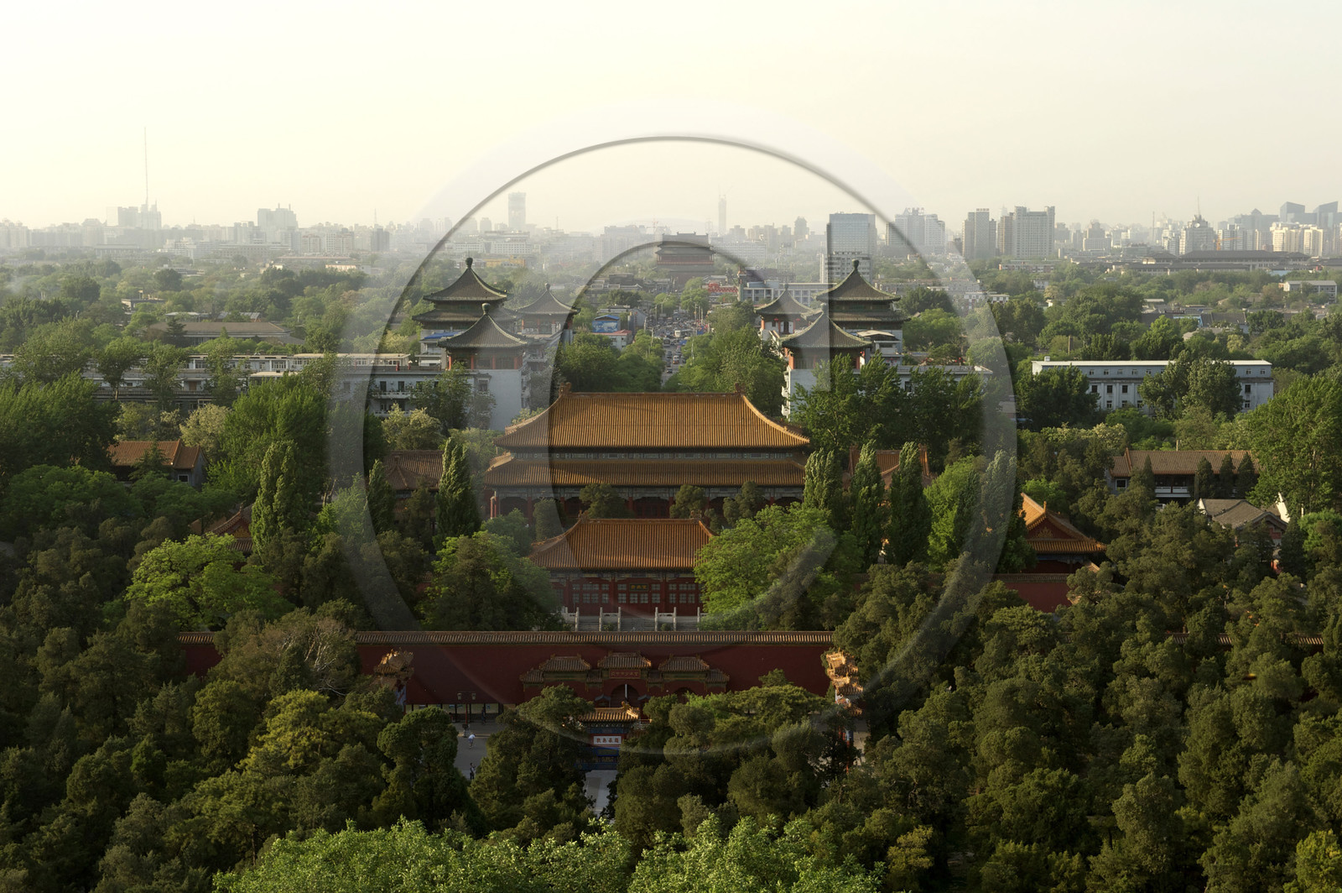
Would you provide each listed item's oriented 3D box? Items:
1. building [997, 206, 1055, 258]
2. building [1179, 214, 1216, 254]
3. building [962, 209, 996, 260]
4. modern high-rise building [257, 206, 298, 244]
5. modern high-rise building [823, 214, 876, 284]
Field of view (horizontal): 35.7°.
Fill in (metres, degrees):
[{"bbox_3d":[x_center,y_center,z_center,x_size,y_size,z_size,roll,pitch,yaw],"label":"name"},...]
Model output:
[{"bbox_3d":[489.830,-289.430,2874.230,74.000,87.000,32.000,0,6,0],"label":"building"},{"bbox_3d":[755.810,-294.730,2991.970,46.000,74.000,38.000,0,6,0],"label":"building"},{"bbox_3d":[418.970,-281.490,2836.070,40.050,77.700,30.000,0,6,0],"label":"building"},{"bbox_3d":[-895.100,-486.710,4741.770,88.000,104.000,38.000,0,6,0],"label":"modern high-rise building"},{"bbox_3d":[259.350,-295.290,2985.440,66.580,74.890,38.000,0,6,0],"label":"modern high-rise building"}]

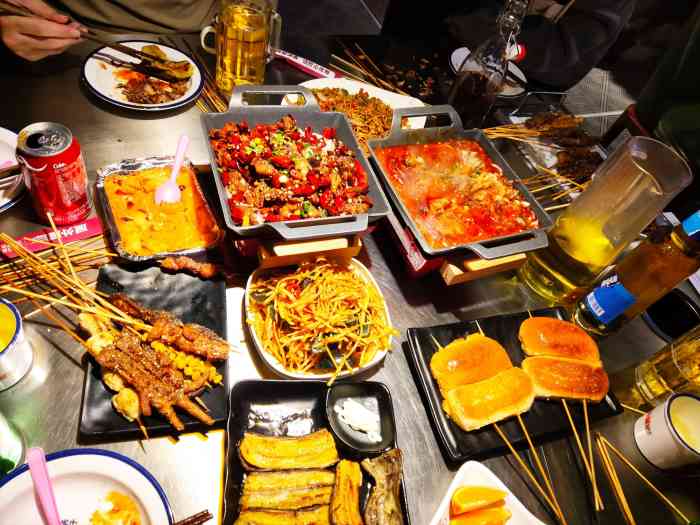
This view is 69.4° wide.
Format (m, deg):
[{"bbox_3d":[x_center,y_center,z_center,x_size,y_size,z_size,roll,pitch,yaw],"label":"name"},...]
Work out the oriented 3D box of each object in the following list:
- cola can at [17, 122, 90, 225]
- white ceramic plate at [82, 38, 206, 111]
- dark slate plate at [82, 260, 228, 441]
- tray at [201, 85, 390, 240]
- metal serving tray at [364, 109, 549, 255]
[{"bbox_3d":[-0.356,-0.106,0.612,0.066,0.117,0.066,-1,55,-18],"label":"cola can"},{"bbox_3d":[-0.333,-0.302,0.827,0.183,0.021,0.183,9,52,-12],"label":"white ceramic plate"},{"bbox_3d":[-0.212,0.097,0.569,0.147,0.021,0.198,1,54,-17],"label":"dark slate plate"},{"bbox_3d":[-0.073,-0.123,0.671,0.208,0.062,0.272,-8,58,-23],"label":"tray"},{"bbox_3d":[0.151,-0.108,0.731,0.208,0.062,0.272,-12,59,-25],"label":"metal serving tray"}]

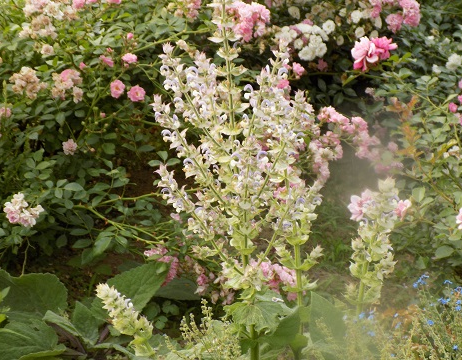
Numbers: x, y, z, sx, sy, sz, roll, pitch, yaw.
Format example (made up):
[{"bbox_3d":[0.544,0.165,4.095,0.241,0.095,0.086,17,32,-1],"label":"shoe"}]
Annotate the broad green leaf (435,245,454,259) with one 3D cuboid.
[{"bbox_3d":[0.556,0.186,3.500,0.045,0.034,0.025,3,18,9],"label":"broad green leaf"}]

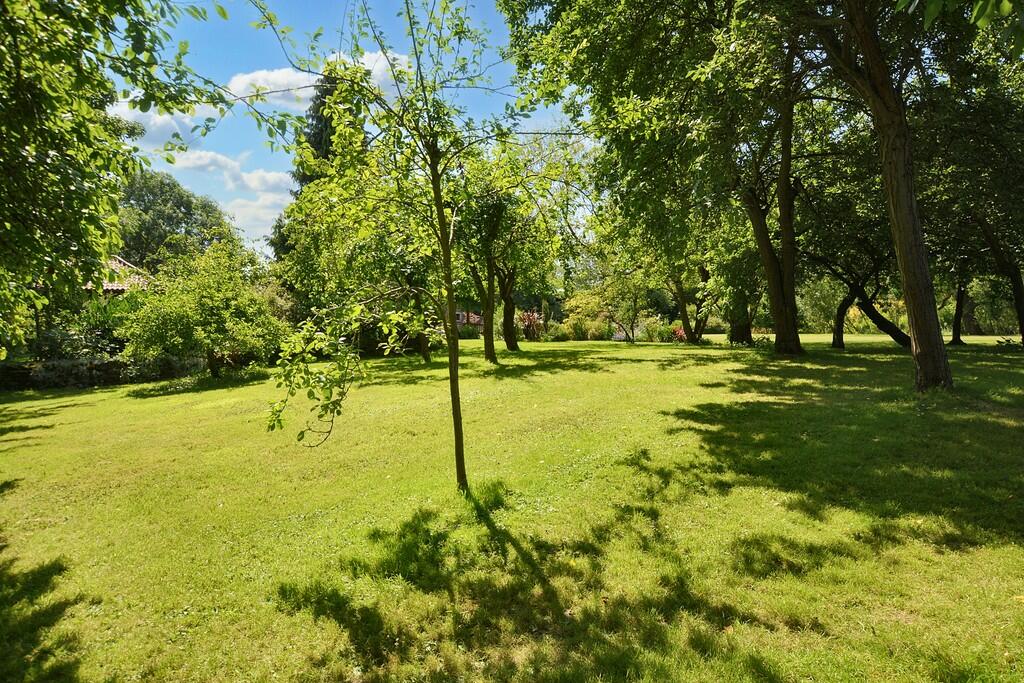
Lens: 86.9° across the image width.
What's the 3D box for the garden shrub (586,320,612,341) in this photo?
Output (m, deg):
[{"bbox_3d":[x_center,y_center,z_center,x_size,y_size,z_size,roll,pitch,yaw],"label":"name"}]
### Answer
[{"bbox_3d":[3.885,-0.488,24.000,1.154,0.888,1.000,-1,2,0],"label":"garden shrub"}]

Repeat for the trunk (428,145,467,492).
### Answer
[{"bbox_3d":[-0.561,-0.204,4.700,0.300,3.017,0.200,-1,2,0],"label":"trunk"}]

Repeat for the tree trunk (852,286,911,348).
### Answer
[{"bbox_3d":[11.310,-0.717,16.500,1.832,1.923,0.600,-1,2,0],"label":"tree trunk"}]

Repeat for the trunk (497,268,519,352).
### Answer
[{"bbox_3d":[-0.191,-1.329,22.916,0.900,3.510,0.650,0,3,0],"label":"trunk"}]

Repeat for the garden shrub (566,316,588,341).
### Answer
[{"bbox_3d":[2.908,-0.577,24.000,0.977,1.066,0.950,-1,2,0],"label":"garden shrub"}]

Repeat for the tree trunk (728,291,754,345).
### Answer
[{"bbox_3d":[7.431,-0.761,17.500,0.842,1.781,0.750,-1,2,0],"label":"tree trunk"}]

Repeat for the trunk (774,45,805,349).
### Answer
[{"bbox_3d":[10.999,-5.356,21.216,1.220,11.840,0.950,0,3,0],"label":"trunk"}]

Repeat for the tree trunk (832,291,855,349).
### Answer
[{"bbox_3d":[10.426,-0.692,17.000,0.692,1.824,0.500,-1,2,0],"label":"tree trunk"}]

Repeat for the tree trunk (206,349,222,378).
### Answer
[{"bbox_3d":[-9.357,0.676,16.978,0.490,0.910,0.400,0,3,0],"label":"tree trunk"}]

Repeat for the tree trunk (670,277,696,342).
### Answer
[{"bbox_3d":[6.029,-1.107,19.000,0.914,2.355,0.500,-1,2,0],"label":"tree trunk"}]

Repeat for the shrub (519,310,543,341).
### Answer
[{"bbox_3d":[0.821,-0.710,24.000,1.066,1.332,1.000,-1,2,0],"label":"shrub"}]

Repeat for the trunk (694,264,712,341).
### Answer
[{"bbox_3d":[10.983,-2.193,30.895,1.000,4.390,0.750,0,3,0],"label":"trunk"}]

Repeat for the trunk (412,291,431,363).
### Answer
[{"bbox_3d":[-3.349,-0.549,19.936,0.640,2.660,0.500,0,3,0],"label":"trunk"}]

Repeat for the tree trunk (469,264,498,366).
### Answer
[{"bbox_3d":[-0.975,-0.963,18.417,0.990,3.440,0.650,0,3,0],"label":"tree trunk"}]

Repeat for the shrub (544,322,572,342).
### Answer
[{"bbox_3d":[1.959,-0.396,23.800,1.233,0.881,1.000,-1,2,0],"label":"shrub"}]

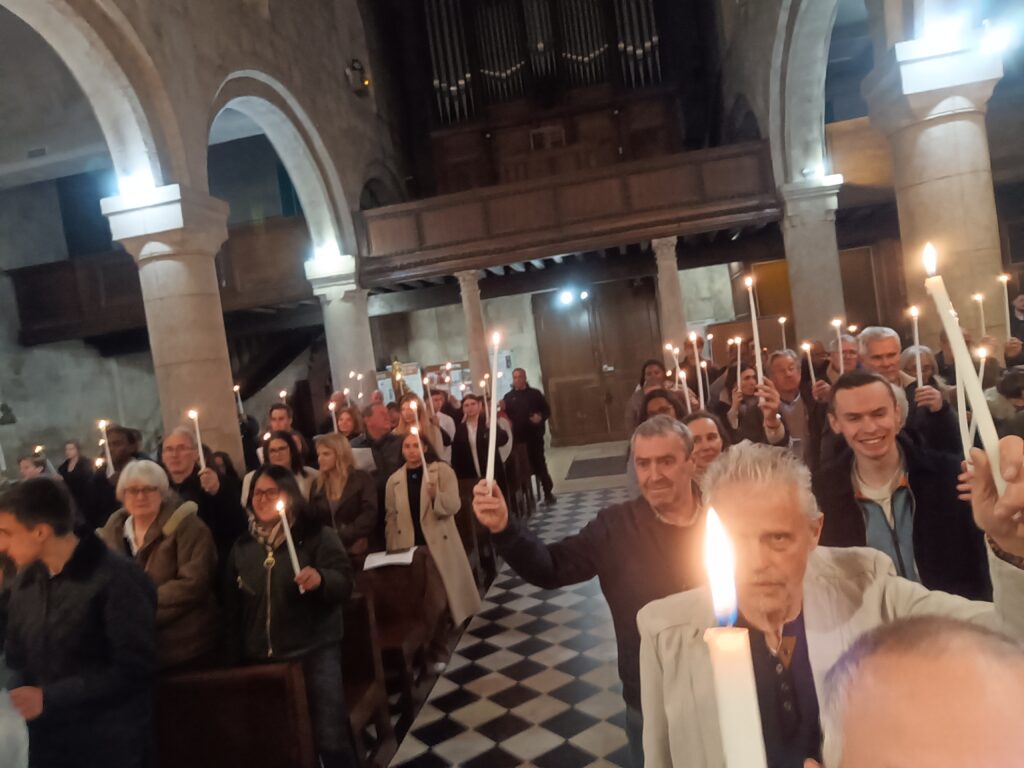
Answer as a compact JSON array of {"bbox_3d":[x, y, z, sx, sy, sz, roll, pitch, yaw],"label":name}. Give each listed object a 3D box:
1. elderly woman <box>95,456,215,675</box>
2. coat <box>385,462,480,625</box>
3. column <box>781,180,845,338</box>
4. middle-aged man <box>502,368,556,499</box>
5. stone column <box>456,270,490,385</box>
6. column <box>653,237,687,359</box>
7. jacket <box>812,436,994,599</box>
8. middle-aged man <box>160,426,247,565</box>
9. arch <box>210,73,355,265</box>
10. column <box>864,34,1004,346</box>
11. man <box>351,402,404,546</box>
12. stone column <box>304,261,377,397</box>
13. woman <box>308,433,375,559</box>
[{"bbox_3d":[-1.558,1.157,3.221,0.550,1.650,0.400,-8,1,5],"label":"elderly woman"},{"bbox_3d":[-0.569,1.073,4.777,0.560,1.060,0.400,-8,1,5],"label":"coat"},{"bbox_3d":[4.763,-1.043,10.904,0.880,4.090,0.880,-8,1,9],"label":"column"},{"bbox_3d":[0.309,0.678,9.423,0.580,1.792,0.400,-8,1,0],"label":"middle-aged man"},{"bbox_3d":[-0.519,-0.154,12.040,0.440,3.540,0.440,-8,1,9],"label":"stone column"},{"bbox_3d":[2.665,-0.596,11.508,0.440,3.540,0.440,-8,1,9],"label":"column"},{"bbox_3d":[1.067,0.474,1.930,0.580,0.720,0.360,-8,1,25],"label":"jacket"},{"bbox_3d":[-1.639,1.103,3.803,0.560,1.770,0.450,-8,1,-7],"label":"middle-aged man"},{"bbox_3d":[-3.442,-2.992,9.757,0.680,2.120,4.250,-8,1,9],"label":"arch"},{"bbox_3d":[3.883,-0.866,6.180,0.820,4.000,0.820,-8,1,9],"label":"column"},{"bbox_3d":[-0.958,1.000,5.572,0.540,1.708,0.380,-8,2,14],"label":"man"},{"bbox_3d":[-2.656,-0.011,12.127,0.880,4.090,0.880,-8,1,9],"label":"stone column"},{"bbox_3d":[-1.006,1.103,4.670,0.480,1.566,0.360,-8,2,18],"label":"woman"}]

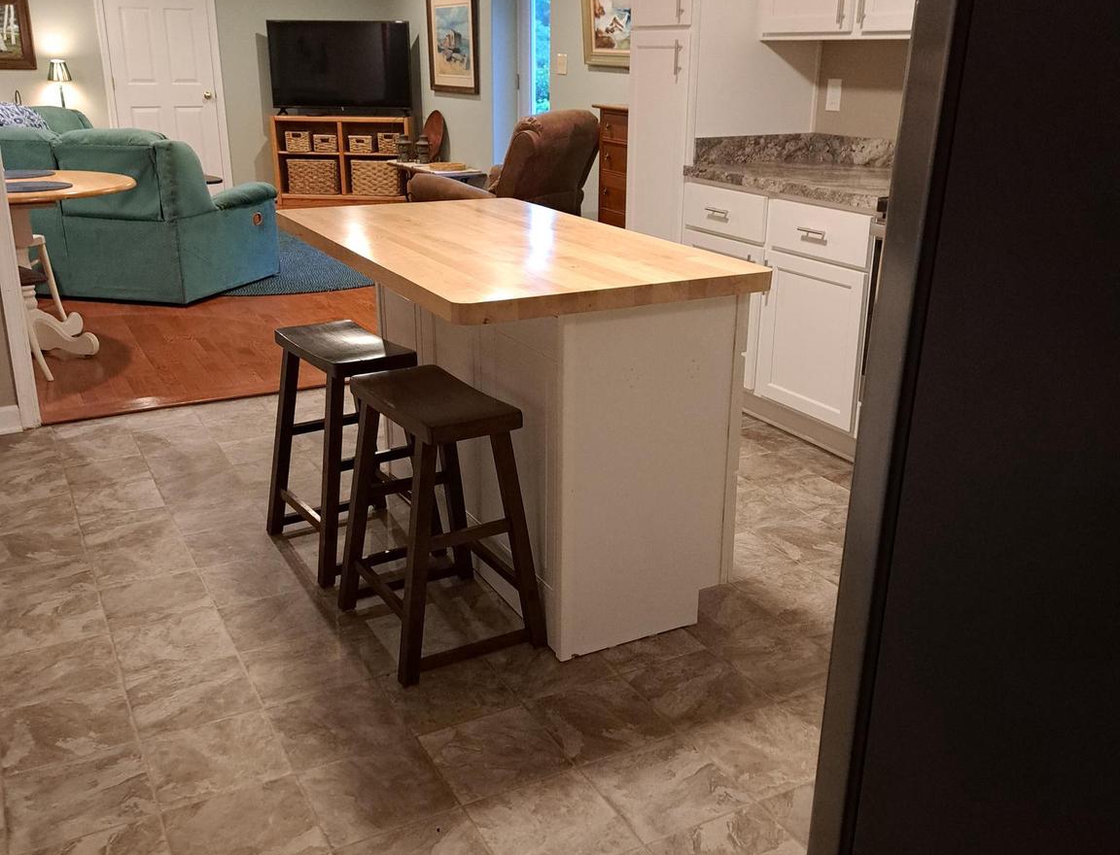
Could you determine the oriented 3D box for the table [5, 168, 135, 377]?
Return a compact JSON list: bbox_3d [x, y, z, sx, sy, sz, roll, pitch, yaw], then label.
[{"bbox_3d":[-2.576,-0.760,4.929,1.131,0.770,1.091,-10,23,-27],"label":"table"}]

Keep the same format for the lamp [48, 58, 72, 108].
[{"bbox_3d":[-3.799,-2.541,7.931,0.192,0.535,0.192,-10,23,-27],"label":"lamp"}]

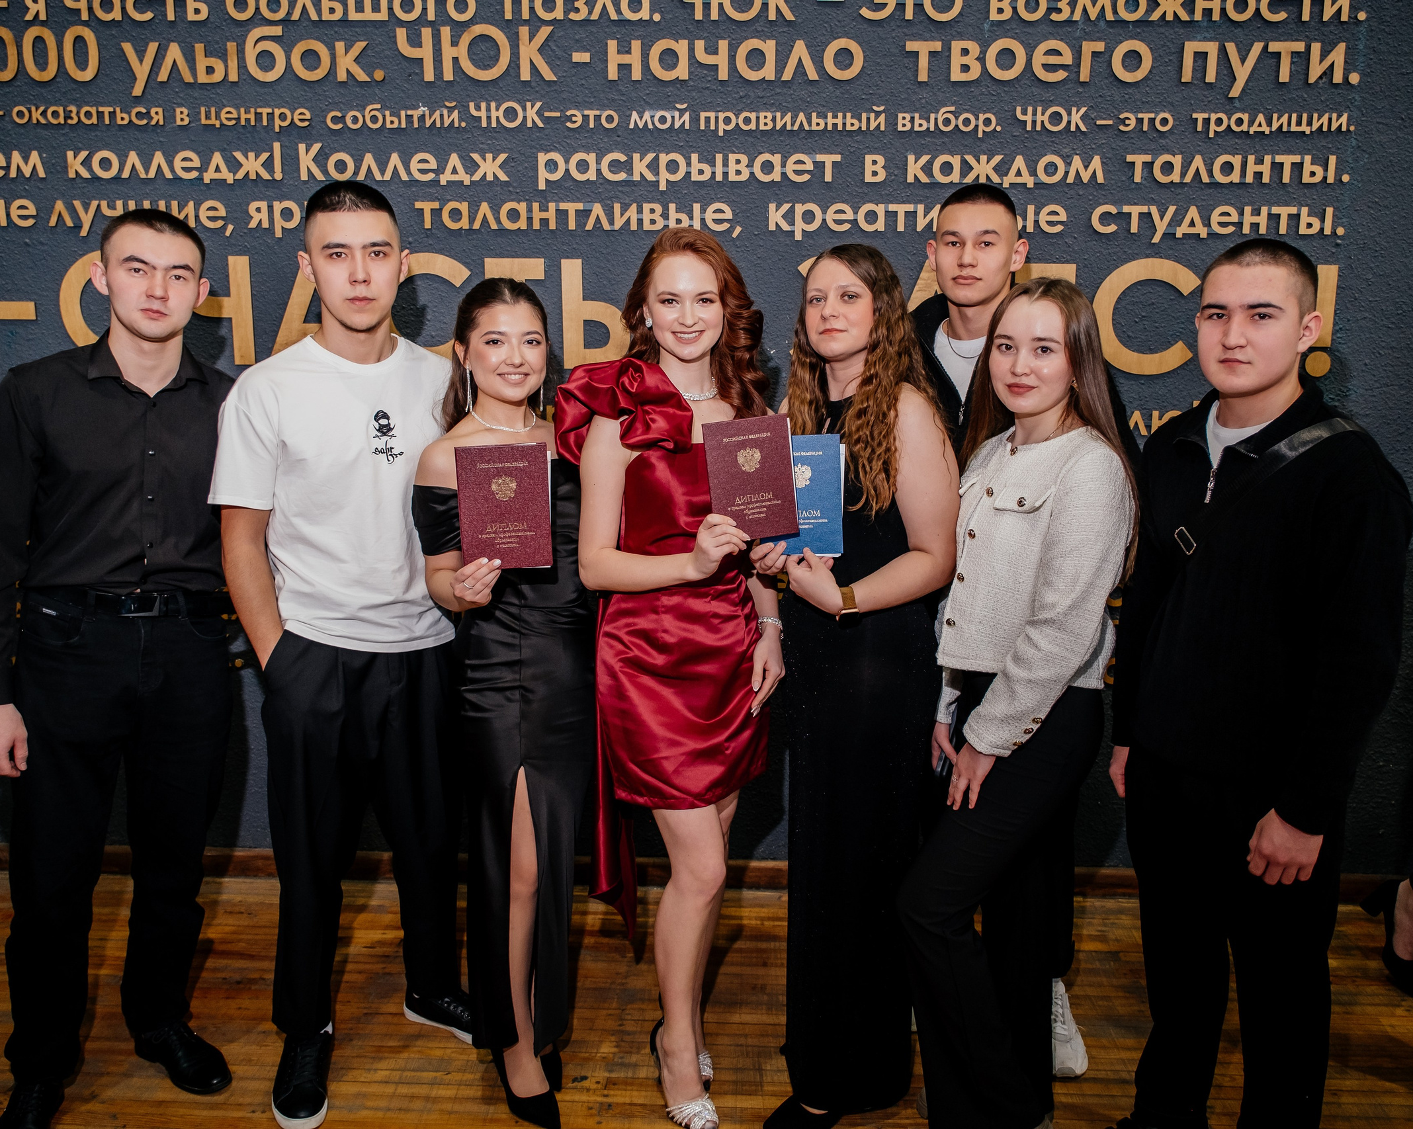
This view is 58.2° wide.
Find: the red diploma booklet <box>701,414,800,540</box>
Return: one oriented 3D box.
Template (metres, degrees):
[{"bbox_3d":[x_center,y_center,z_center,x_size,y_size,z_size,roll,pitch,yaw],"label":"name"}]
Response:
[{"bbox_3d":[0.079,-0.150,2.235,0.152,0.212,0.012,-6,2,0],"label":"red diploma booklet"}]

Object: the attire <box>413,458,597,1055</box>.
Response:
[{"bbox_3d":[-0.370,0.373,2.456,0.360,1.185,0.270,0,11,-3],"label":"attire"}]

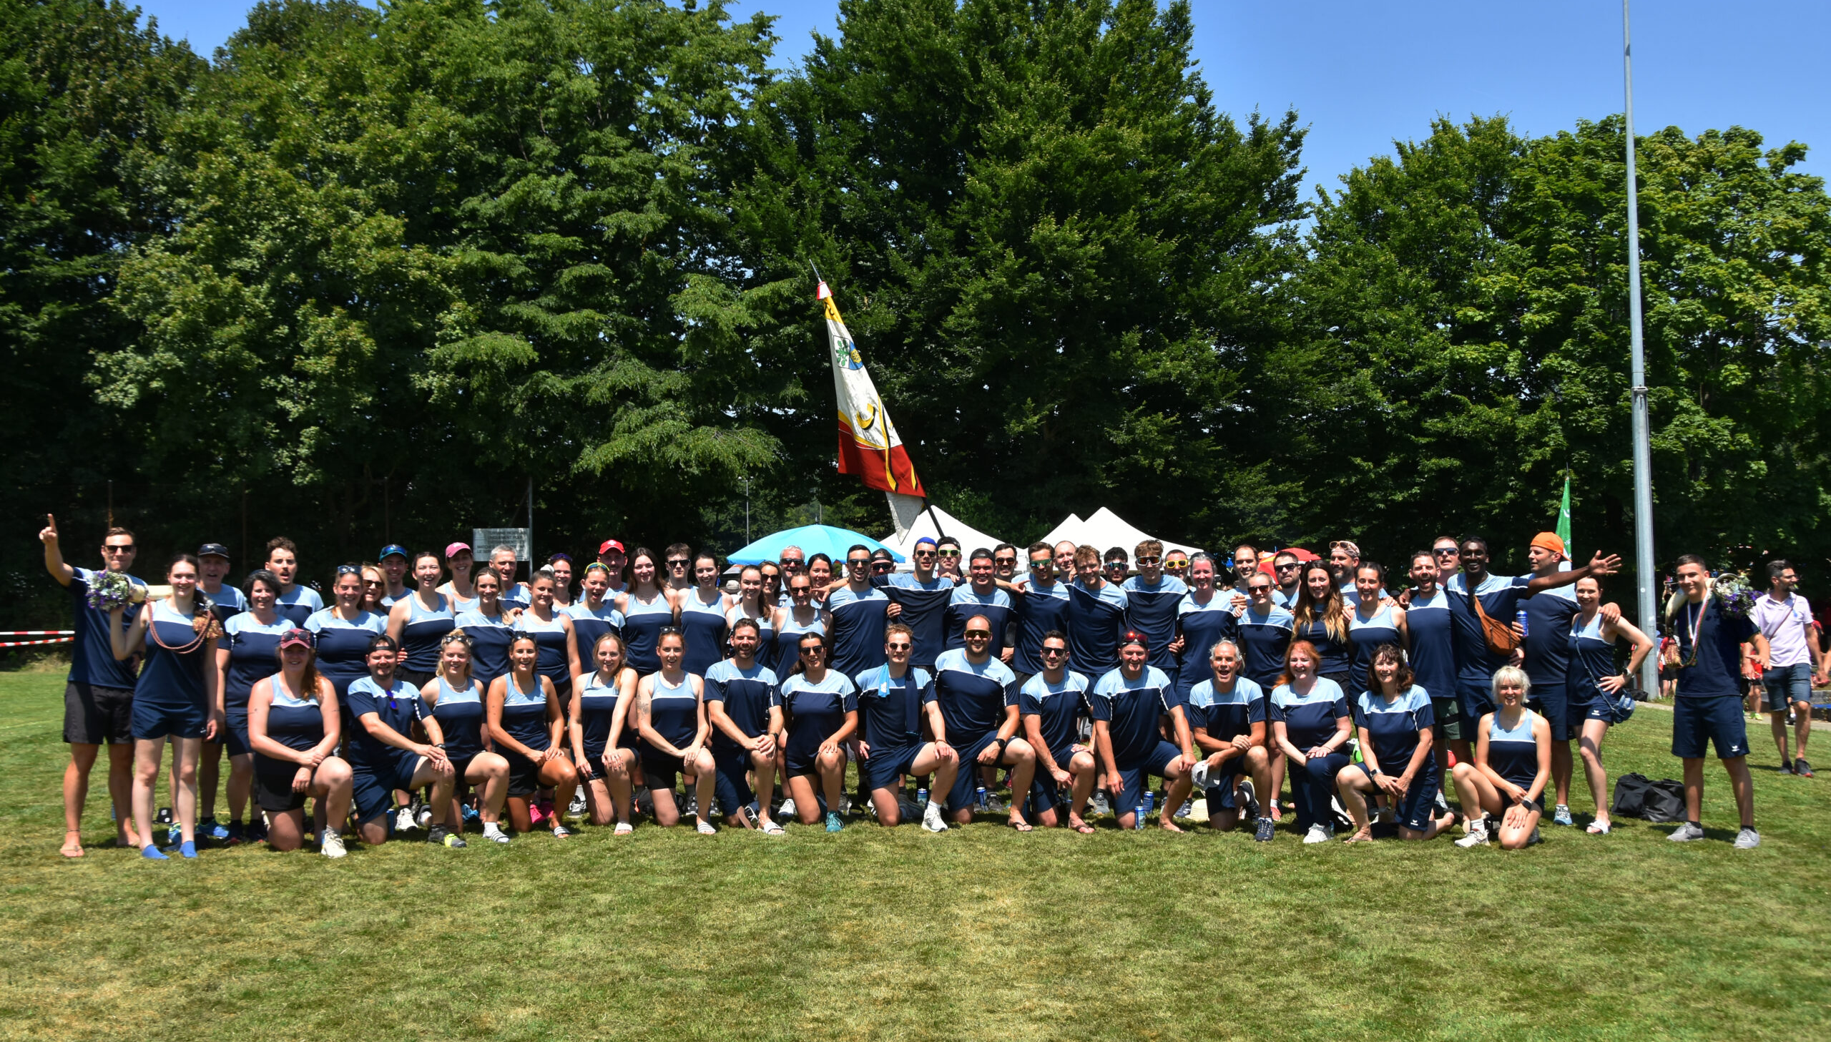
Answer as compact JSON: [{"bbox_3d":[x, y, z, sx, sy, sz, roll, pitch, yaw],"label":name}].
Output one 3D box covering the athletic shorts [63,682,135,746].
[{"bbox_3d":[-4.615,1.080,10.650,0.420,0.390,0.280,-1,-2,-12],"label":"athletic shorts"}]

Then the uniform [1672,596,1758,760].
[{"bbox_3d":[4.887,0.961,11.500,0.540,1.000,0.340,-3,-3,34],"label":"uniform"}]

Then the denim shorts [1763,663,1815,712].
[{"bbox_3d":[7.379,1.413,15.900,0.430,0.420,0.310,-1,-2,0],"label":"denim shorts"}]

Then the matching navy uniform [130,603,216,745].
[{"bbox_3d":[-4.194,0.837,10.600,0.460,0.800,0.280,0,-1,-12],"label":"matching navy uniform"}]

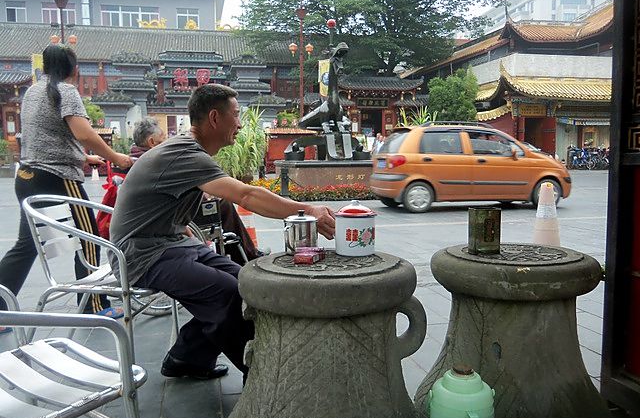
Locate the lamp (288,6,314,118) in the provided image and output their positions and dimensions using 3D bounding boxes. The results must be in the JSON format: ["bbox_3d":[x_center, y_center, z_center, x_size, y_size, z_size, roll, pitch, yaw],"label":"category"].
[{"bbox_3d":[-0.695,-4.575,20.164,1.000,7.200,0.500,-1,5,0],"label":"lamp"}]

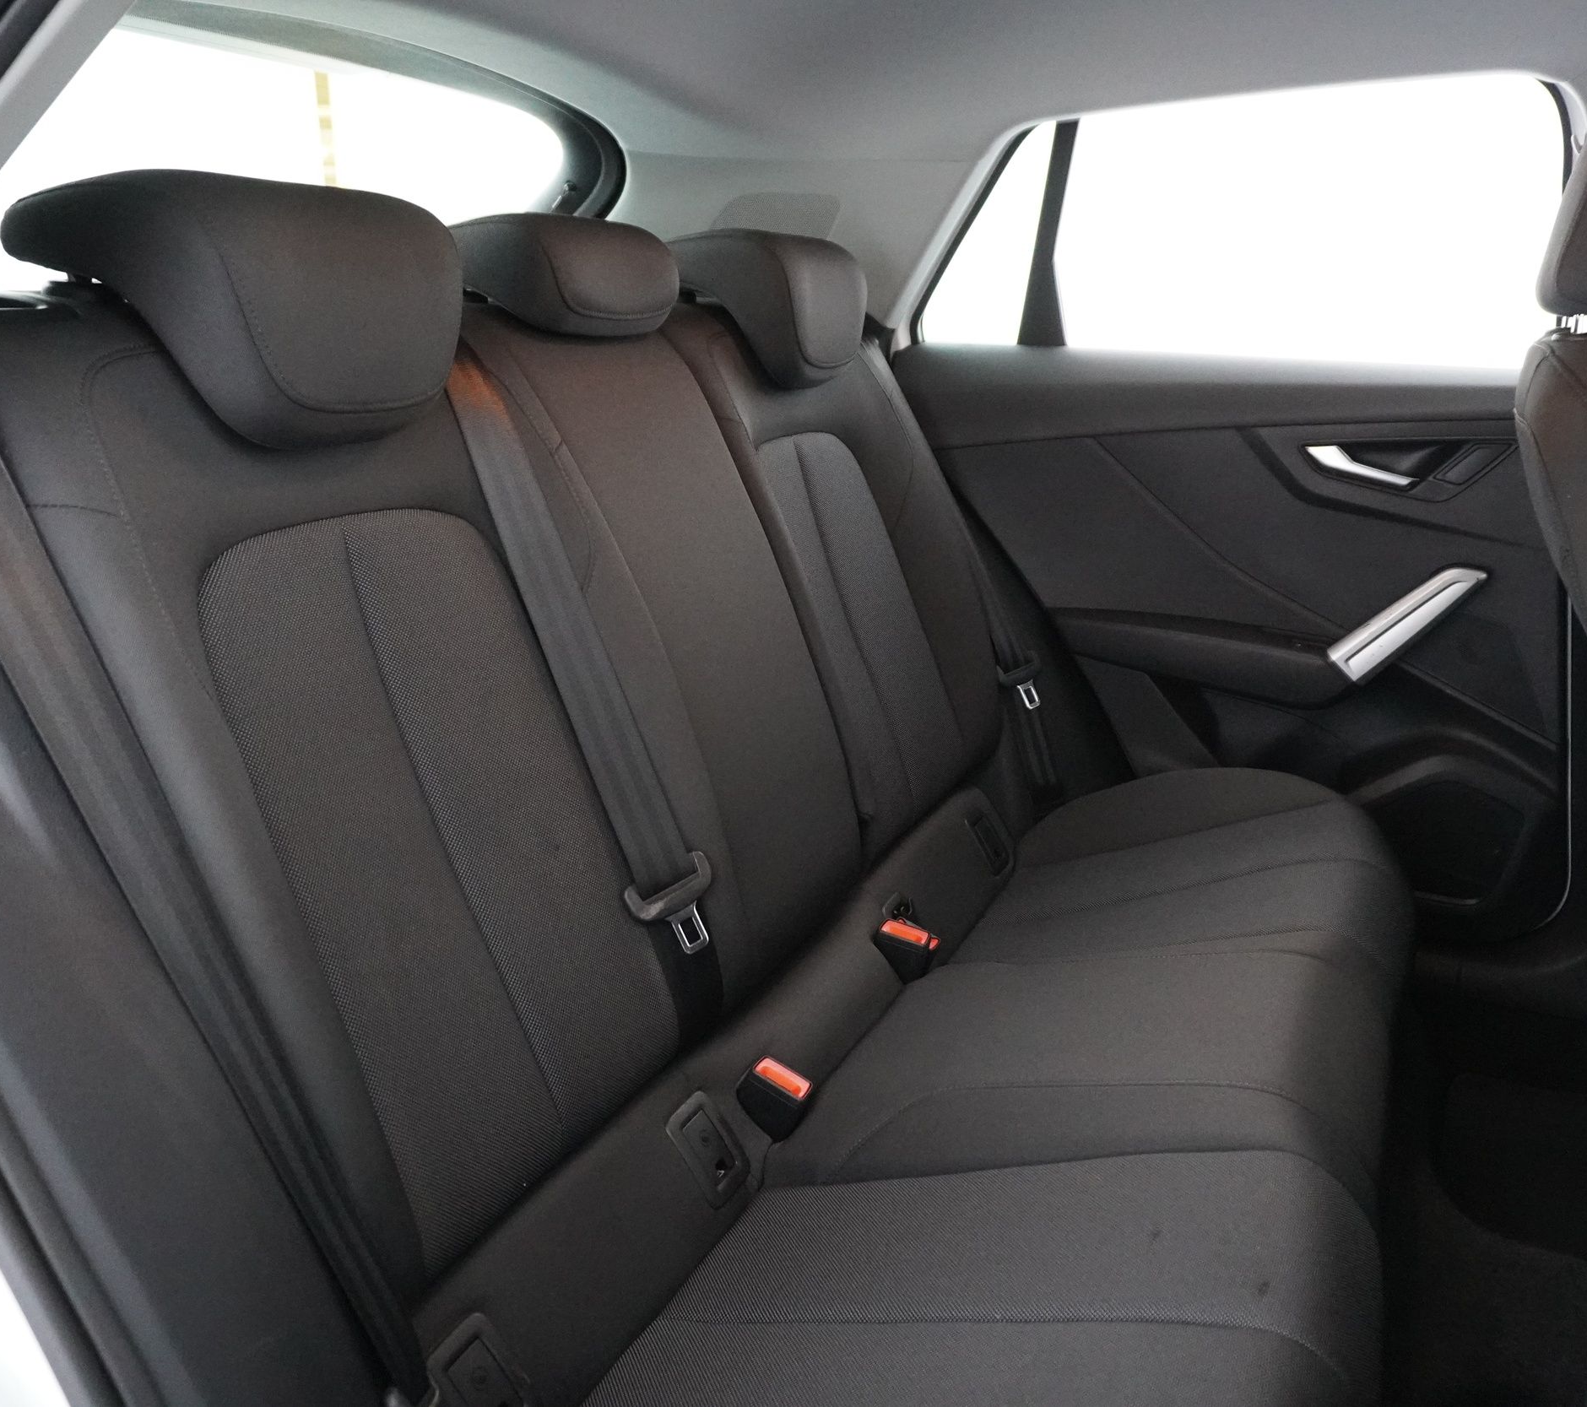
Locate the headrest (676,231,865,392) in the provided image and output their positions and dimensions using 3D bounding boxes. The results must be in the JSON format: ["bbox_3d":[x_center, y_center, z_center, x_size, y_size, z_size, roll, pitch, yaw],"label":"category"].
[{"bbox_3d":[-0.037,-0.426,1.516,0.195,0.160,0.240,7,17,24],"label":"headrest"}]

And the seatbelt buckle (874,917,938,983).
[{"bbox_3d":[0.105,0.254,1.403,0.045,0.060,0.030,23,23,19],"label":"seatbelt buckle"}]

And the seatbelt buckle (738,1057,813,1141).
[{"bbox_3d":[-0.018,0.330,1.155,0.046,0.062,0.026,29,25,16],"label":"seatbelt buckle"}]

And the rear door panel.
[{"bbox_3d":[0.505,-0.096,1.709,0.830,0.650,0.140,7,17,24],"label":"rear door panel"}]

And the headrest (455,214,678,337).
[{"bbox_3d":[-0.203,-0.368,1.206,0.175,0.105,0.225,7,17,24],"label":"headrest"}]

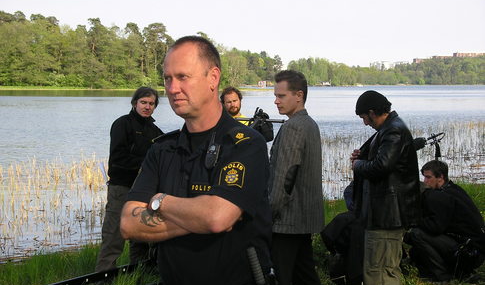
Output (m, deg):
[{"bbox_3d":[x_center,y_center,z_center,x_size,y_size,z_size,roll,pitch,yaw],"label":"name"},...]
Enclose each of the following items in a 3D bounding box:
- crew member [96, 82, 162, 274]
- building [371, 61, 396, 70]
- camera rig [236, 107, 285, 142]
[{"bbox_3d":[-0.983,0.342,8.850,0.540,1.700,0.420,-2,4,-33],"label":"crew member"},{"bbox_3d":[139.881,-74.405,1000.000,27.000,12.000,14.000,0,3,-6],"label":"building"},{"bbox_3d":[0.128,-0.128,7.600,0.380,0.280,0.280,1,4,17],"label":"camera rig"}]

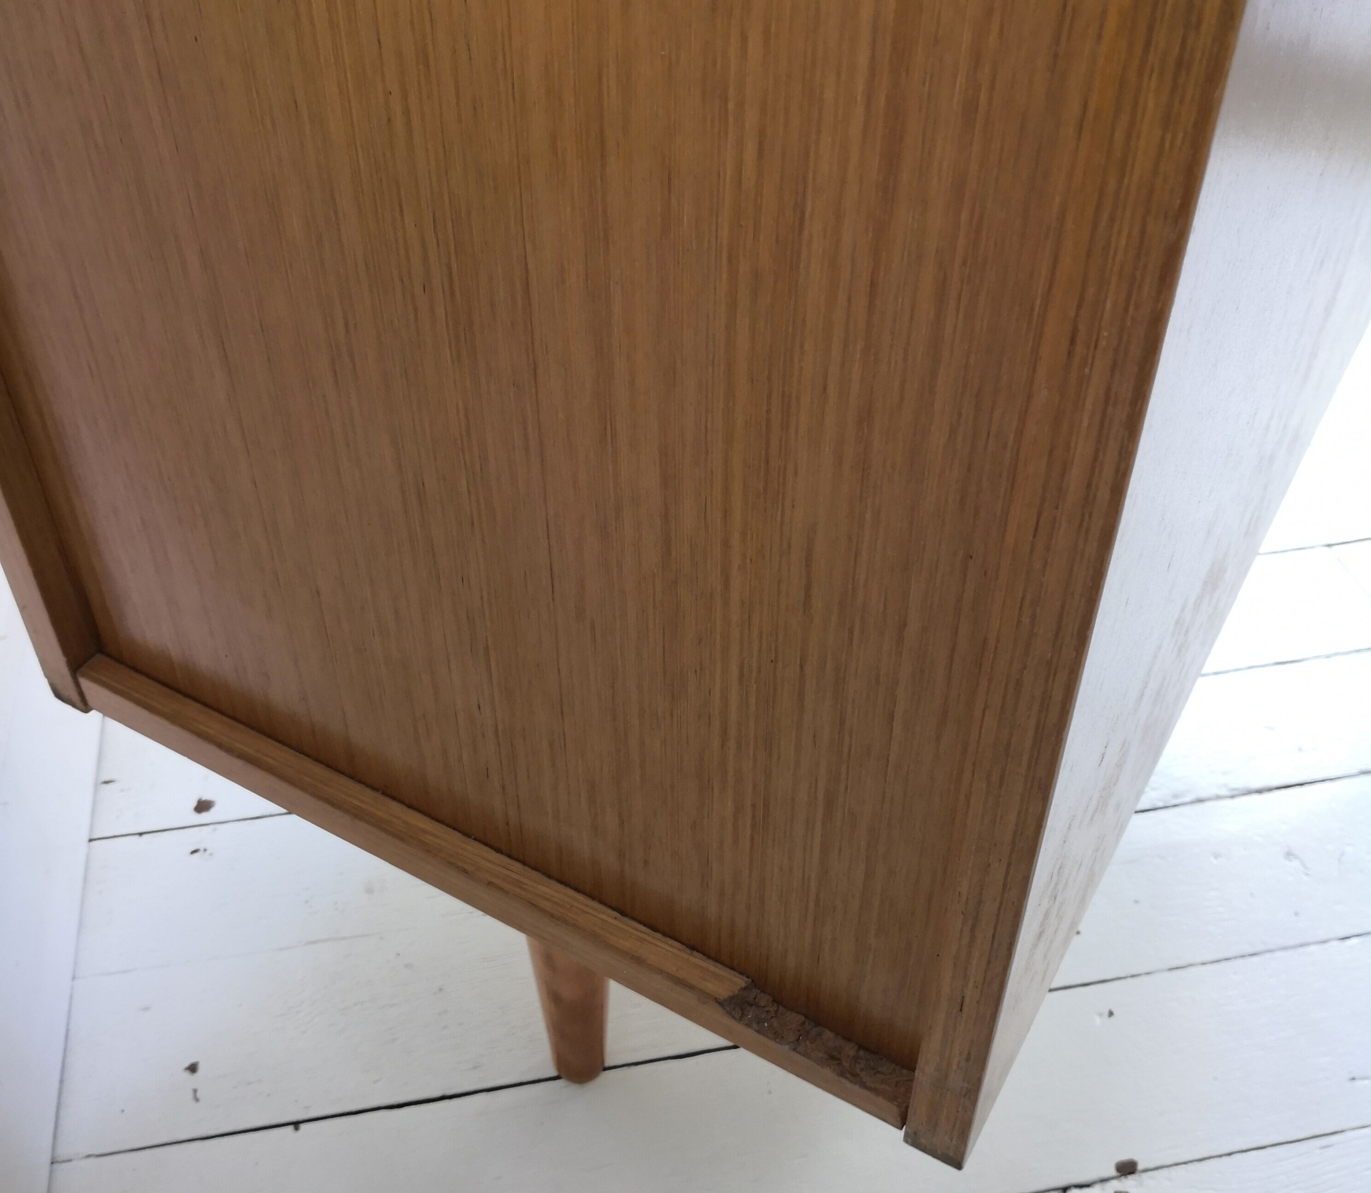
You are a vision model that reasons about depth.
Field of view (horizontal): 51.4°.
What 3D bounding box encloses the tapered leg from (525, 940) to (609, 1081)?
[{"bbox_3d":[-0.056,0.165,0.684,0.053,0.207,0.053,21,44,23],"label":"tapered leg"}]

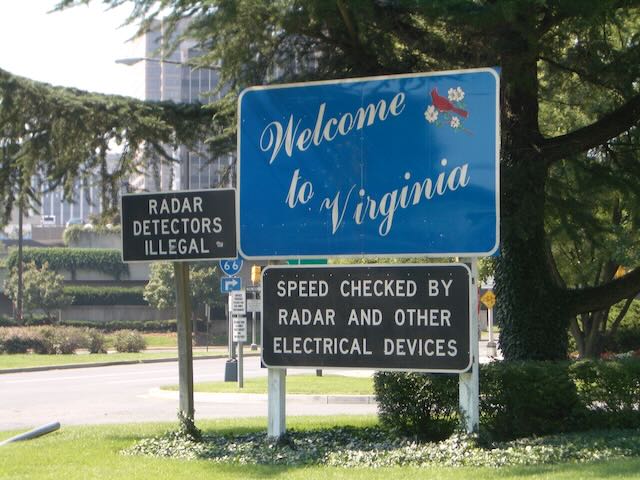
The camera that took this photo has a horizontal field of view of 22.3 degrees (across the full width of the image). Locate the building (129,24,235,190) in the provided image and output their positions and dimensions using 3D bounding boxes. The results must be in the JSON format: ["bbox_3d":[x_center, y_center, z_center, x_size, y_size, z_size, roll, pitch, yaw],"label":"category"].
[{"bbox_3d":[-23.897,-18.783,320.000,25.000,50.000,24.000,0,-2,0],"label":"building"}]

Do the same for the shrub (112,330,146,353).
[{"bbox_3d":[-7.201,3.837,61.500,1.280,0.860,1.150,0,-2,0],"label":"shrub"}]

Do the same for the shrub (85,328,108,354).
[{"bbox_3d":[-8.380,3.805,61.000,0.950,1.000,0.950,0,-2,0],"label":"shrub"}]

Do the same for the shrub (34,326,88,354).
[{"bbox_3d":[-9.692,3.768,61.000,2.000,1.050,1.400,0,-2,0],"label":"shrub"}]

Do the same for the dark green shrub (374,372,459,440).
[{"bbox_3d":[1.071,1.708,17.000,1.020,0.800,0.950,0,-2,0],"label":"dark green shrub"}]

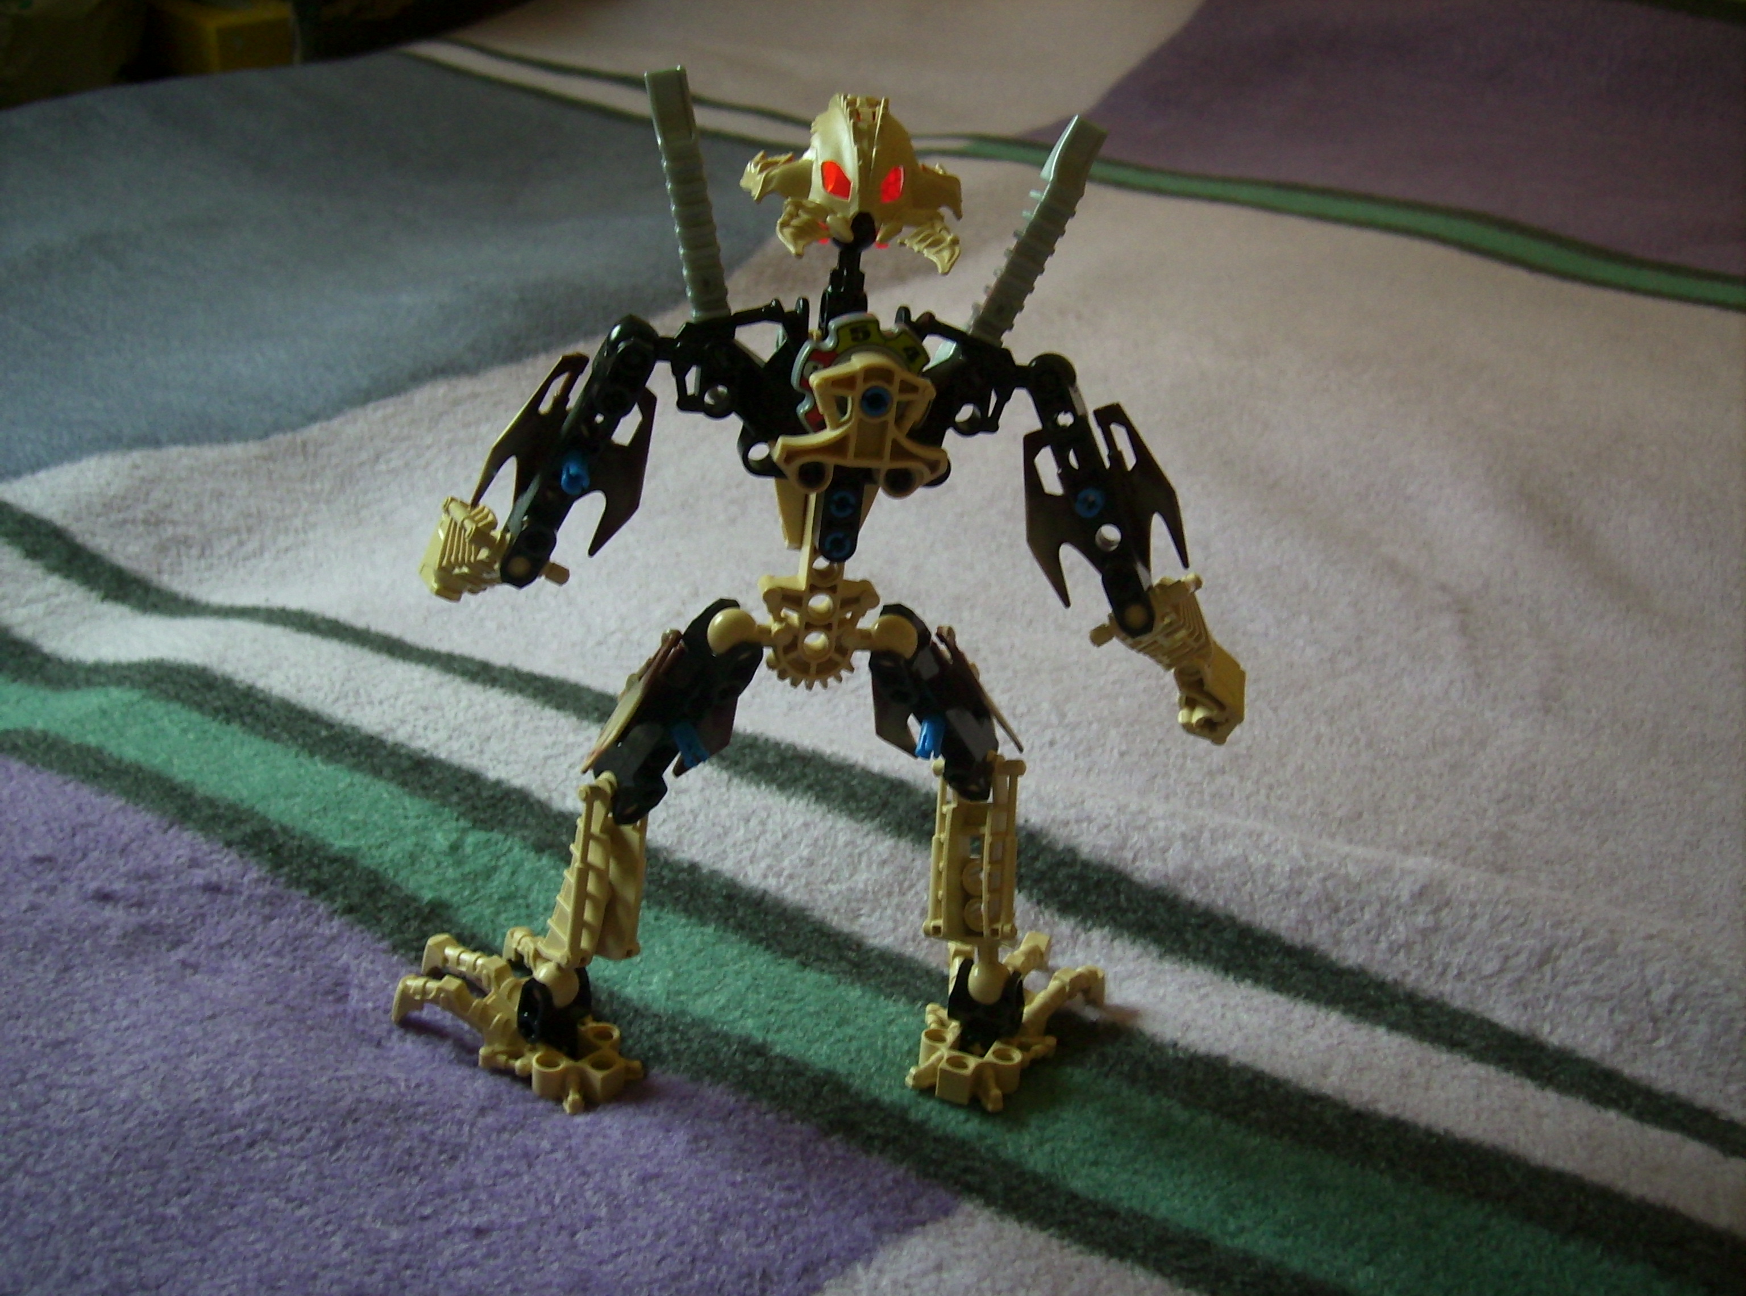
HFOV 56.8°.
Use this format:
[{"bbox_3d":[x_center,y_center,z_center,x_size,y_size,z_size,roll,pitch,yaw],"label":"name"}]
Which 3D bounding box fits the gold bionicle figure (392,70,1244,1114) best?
[{"bbox_3d":[-0.013,-0.001,0.333,0.173,0.215,0.080,-2,26,-17],"label":"gold bionicle figure"}]

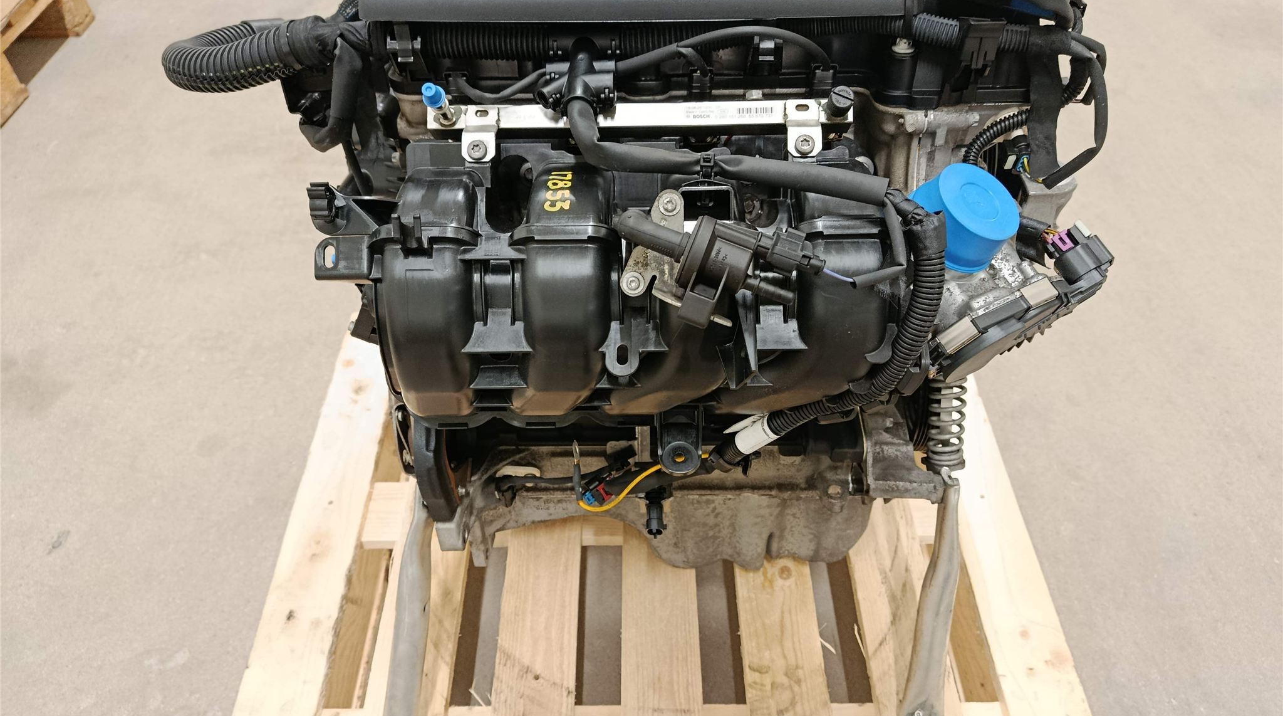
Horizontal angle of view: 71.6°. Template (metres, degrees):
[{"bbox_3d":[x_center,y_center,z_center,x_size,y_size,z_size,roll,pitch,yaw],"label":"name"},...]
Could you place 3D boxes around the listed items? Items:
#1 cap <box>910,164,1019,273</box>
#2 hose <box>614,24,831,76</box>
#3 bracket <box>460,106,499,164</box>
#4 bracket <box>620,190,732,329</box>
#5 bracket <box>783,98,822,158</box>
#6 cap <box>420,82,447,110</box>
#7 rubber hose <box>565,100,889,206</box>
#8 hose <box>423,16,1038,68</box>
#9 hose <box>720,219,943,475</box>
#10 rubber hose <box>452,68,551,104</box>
[{"bbox_3d":[0.217,-0.095,0.599,0.066,0.034,0.066,12,57,-14],"label":"cap"},{"bbox_3d":[0.051,-0.188,0.558,0.144,0.033,0.033,-1,46,1],"label":"hose"},{"bbox_3d":[-0.105,-0.145,0.577,0.022,0.010,0.042,-1,73,0],"label":"bracket"},{"bbox_3d":[0.027,-0.057,0.481,0.064,0.023,0.063,19,83,3],"label":"bracket"},{"bbox_3d":[0.105,-0.149,0.577,0.022,0.010,0.042,-1,73,0],"label":"bracket"},{"bbox_3d":[-0.119,-0.151,0.511,0.013,0.015,0.013,-2,80,6],"label":"cap"},{"bbox_3d":[0.050,-0.132,0.550,0.201,0.045,0.083,-1,48,0],"label":"rubber hose"},{"bbox_3d":[0.054,-0.211,0.586,0.402,0.036,0.050,-1,46,1],"label":"hose"},{"bbox_3d":[0.115,0.012,0.583,0.121,0.243,0.066,-1,46,1],"label":"hose"},{"bbox_3d":[-0.088,-0.172,0.553,0.066,0.018,0.028,-1,46,1],"label":"rubber hose"}]

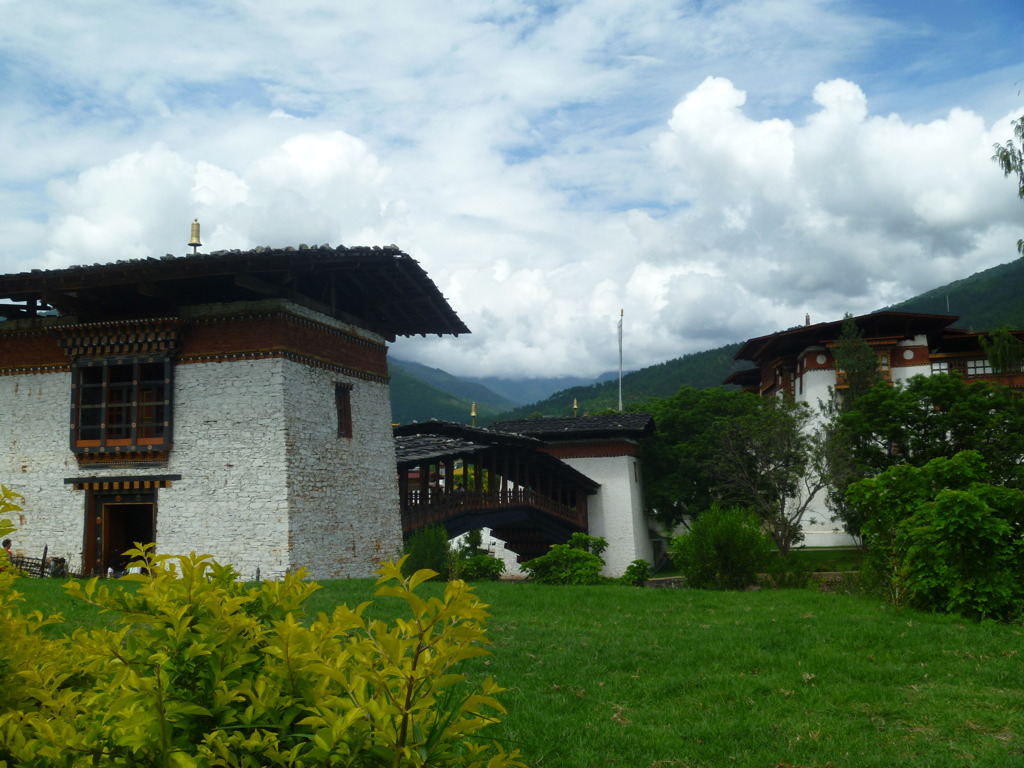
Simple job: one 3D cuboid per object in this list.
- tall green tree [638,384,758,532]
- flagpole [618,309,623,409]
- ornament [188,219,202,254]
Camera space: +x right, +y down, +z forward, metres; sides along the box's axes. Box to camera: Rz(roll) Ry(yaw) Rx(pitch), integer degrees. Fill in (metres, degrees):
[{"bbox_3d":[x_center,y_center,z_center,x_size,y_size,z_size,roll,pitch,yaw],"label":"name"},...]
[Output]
[{"bbox_3d":[20.424,9.194,114.000,14.000,18.000,13.500,-3,-7,16],"label":"tall green tree"},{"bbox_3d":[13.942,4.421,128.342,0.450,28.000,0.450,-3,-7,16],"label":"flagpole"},{"bbox_3d":[-12.839,-5.963,42.000,0.570,1.500,0.570,-3,-7,16],"label":"ornament"}]

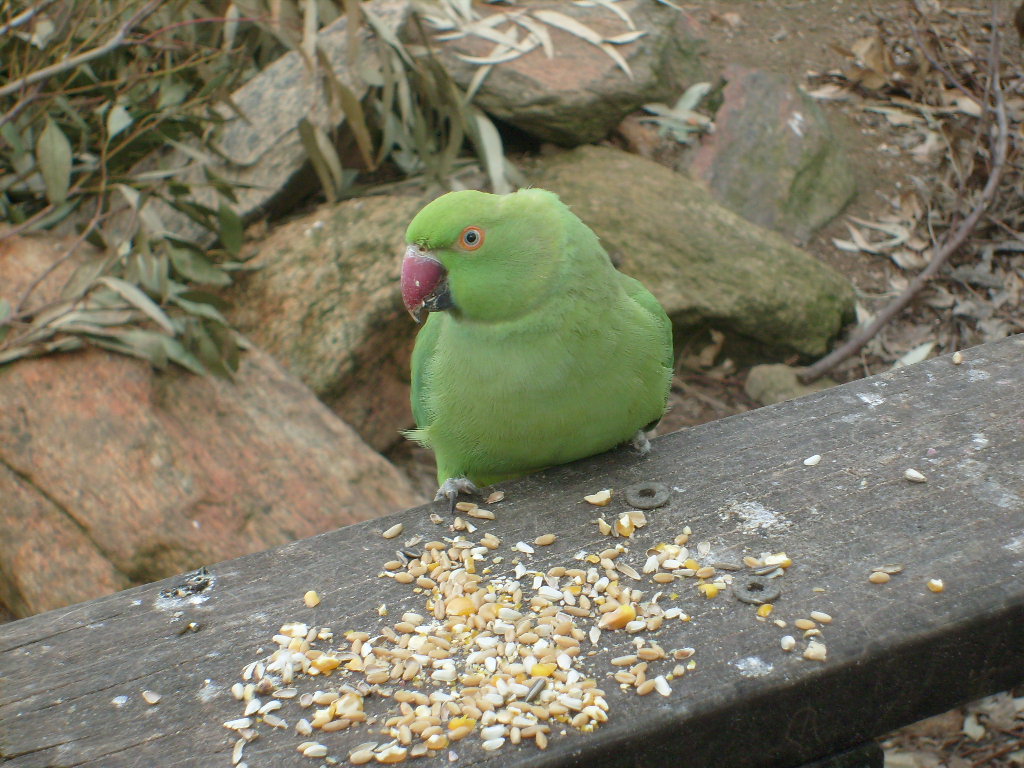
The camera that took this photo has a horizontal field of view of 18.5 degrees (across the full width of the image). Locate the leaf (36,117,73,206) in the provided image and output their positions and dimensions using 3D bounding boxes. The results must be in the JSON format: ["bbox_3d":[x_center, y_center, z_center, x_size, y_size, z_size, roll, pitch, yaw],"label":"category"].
[{"bbox_3d":[-0.302,-0.147,2.070,0.024,0.059,0.009,-4,6,-11],"label":"leaf"}]

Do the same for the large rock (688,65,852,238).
[{"bbox_3d":[0.186,-0.163,2.250,0.115,0.085,0.140,-3,31,-6],"label":"large rock"}]

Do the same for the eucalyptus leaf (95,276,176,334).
[{"bbox_3d":[-0.234,-0.049,1.950,0.064,0.010,0.016,37,45,24],"label":"eucalyptus leaf"}]

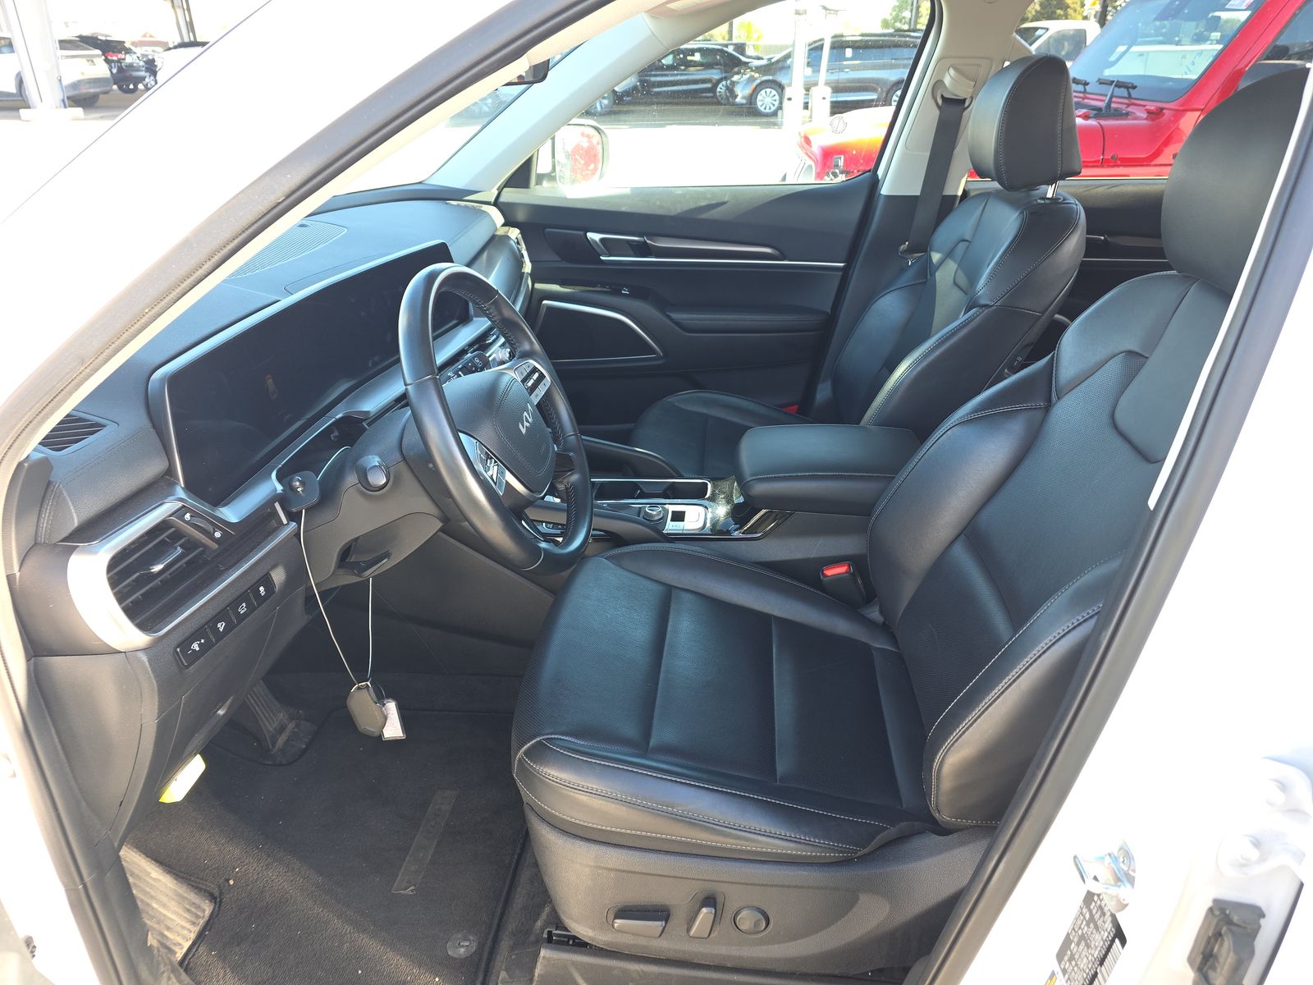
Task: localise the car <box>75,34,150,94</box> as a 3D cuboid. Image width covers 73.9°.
[{"bbox_3d":[-19.978,-14.219,29.061,4.750,1.730,1.920,2,27,5],"label":"car"}]

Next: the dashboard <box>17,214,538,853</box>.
[{"bbox_3d":[-0.569,-0.163,1.451,0.520,0.555,1.480,2,27,5],"label":"dashboard"}]

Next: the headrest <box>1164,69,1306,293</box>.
[{"bbox_3d":[0.585,-0.289,0.826,0.145,0.208,0.255,2,27,5],"label":"headrest"}]

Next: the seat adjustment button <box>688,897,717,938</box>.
[{"bbox_3d":[0.051,0.471,0.965,0.024,0.052,0.020,15,28,-1],"label":"seat adjustment button"}]

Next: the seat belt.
[{"bbox_3d":[0.565,-0.643,1.805,0.070,0.350,0.045,6,33,3],"label":"seat belt"}]

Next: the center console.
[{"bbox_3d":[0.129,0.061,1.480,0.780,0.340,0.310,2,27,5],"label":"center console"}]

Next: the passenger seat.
[{"bbox_3d":[0.350,-0.293,1.707,0.850,1.000,0.560,2,27,5],"label":"passenger seat"}]

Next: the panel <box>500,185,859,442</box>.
[{"bbox_3d":[0.019,-0.412,2.080,0.930,0.635,0.140,2,27,5],"label":"panel"}]

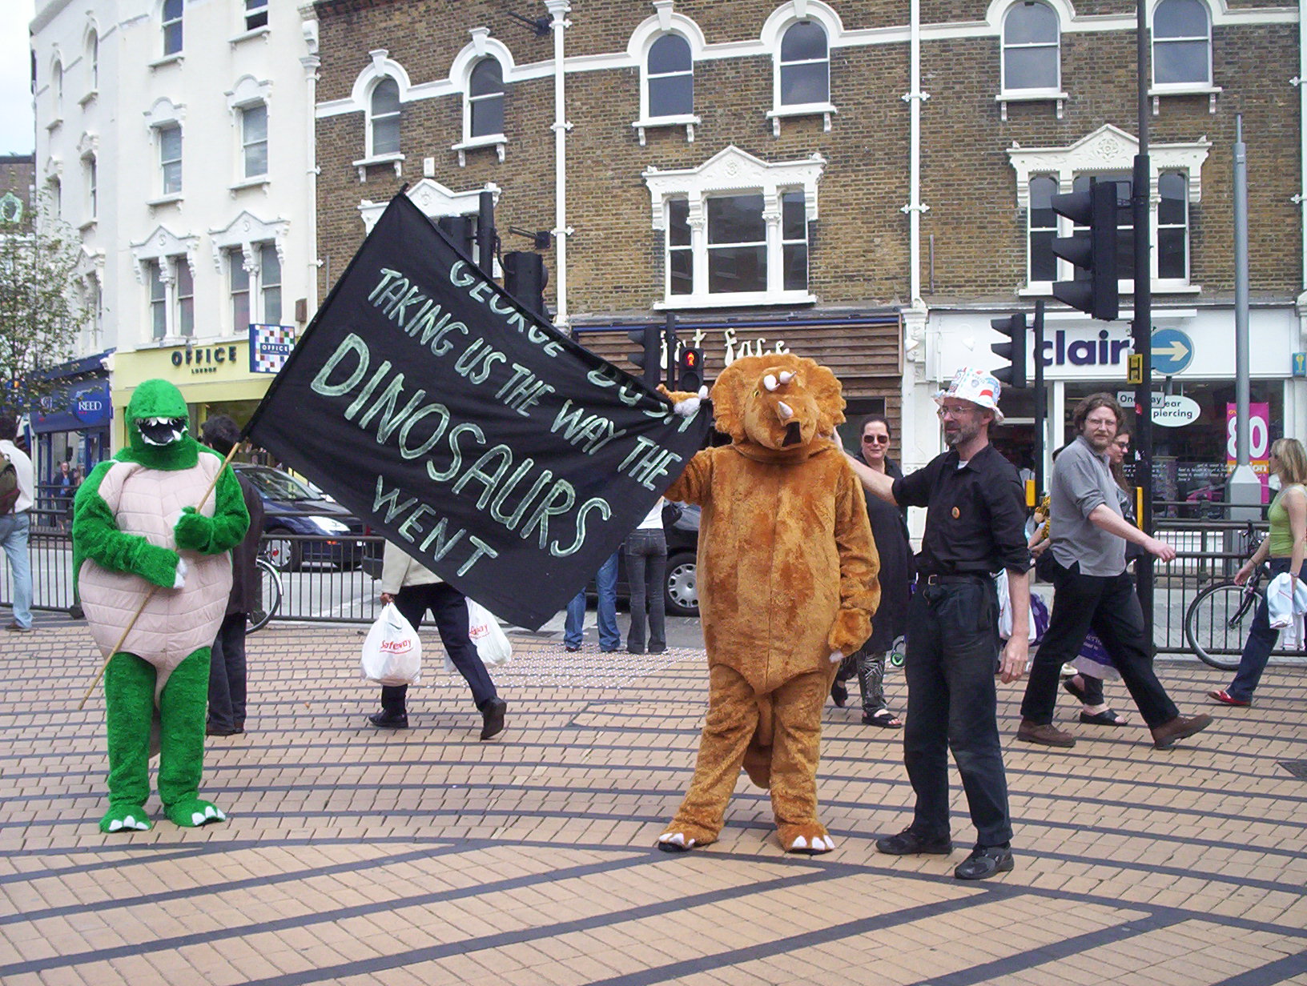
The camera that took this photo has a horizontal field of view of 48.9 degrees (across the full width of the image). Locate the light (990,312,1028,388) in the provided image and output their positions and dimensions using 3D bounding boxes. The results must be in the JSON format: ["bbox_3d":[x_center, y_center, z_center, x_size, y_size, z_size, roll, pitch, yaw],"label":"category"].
[{"bbox_3d":[4.620,-1.860,18.700,0.460,0.990,0.310,0,3,14],"label":"light"}]

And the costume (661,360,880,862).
[{"bbox_3d":[0.455,0.398,5.740,0.870,1.910,0.680,0,3,3],"label":"costume"}]

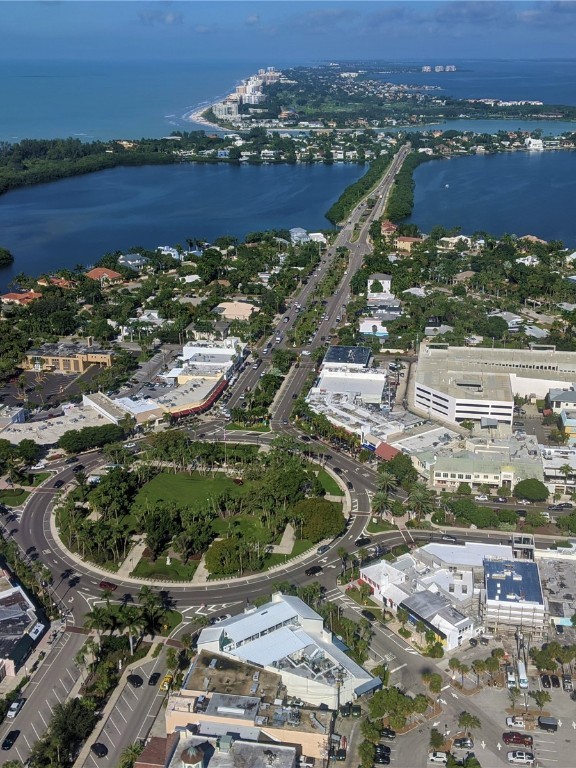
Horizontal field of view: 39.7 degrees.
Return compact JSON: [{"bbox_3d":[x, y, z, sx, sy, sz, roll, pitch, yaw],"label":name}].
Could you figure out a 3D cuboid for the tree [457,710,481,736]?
[{"bbox_3d":[42.390,79.460,186.220,5.400,7.200,5.200,0,22,0],"label":"tree"}]

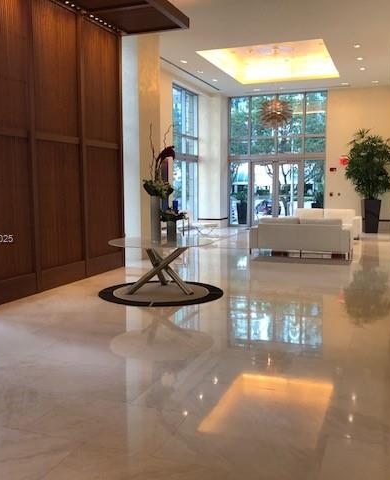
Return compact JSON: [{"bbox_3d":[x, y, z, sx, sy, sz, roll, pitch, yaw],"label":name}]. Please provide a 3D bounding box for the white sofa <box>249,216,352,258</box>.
[{"bbox_3d":[2.399,-0.066,11.709,2.203,0.857,0.903,2,6,20],"label":"white sofa"}]

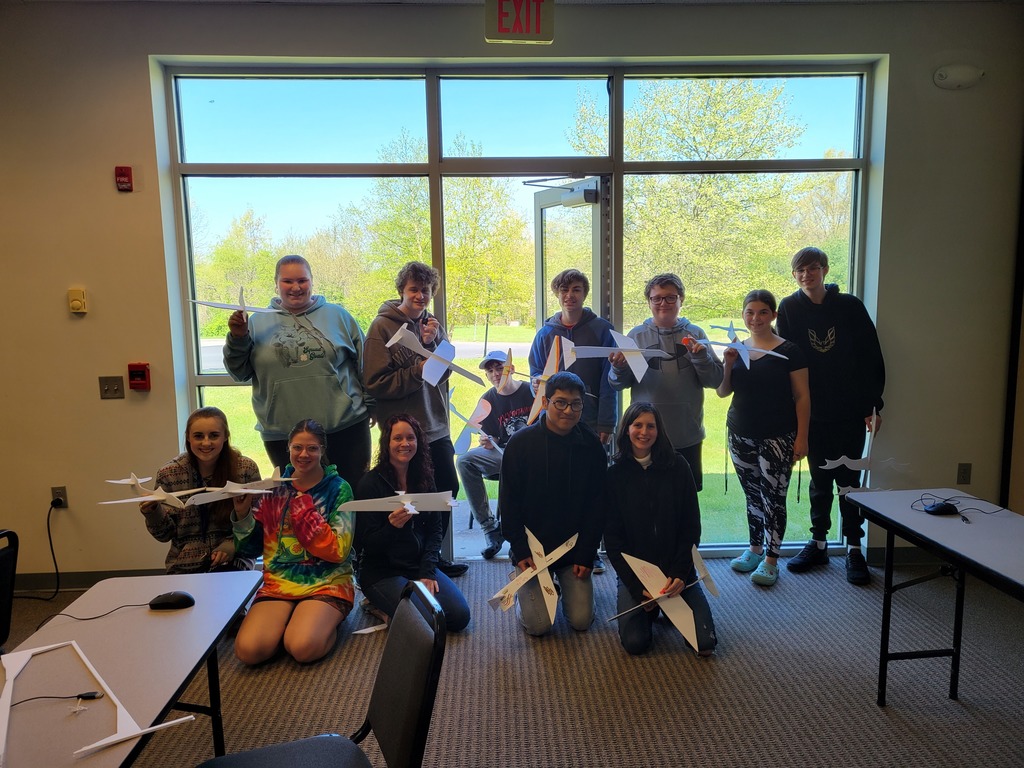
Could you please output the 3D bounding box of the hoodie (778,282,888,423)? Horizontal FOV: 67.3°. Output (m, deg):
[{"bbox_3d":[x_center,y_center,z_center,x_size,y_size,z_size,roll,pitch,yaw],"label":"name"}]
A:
[{"bbox_3d":[1.664,-0.170,4.030,0.520,0.690,0.310,1,8,15],"label":"hoodie"}]

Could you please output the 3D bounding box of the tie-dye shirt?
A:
[{"bbox_3d":[-0.971,0.672,3.434,0.510,0.585,0.380,-1,7,2],"label":"tie-dye shirt"}]

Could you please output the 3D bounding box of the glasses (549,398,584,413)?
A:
[{"bbox_3d":[0.236,0.089,3.429,0.140,0.046,0.140,1,8,-9],"label":"glasses"}]

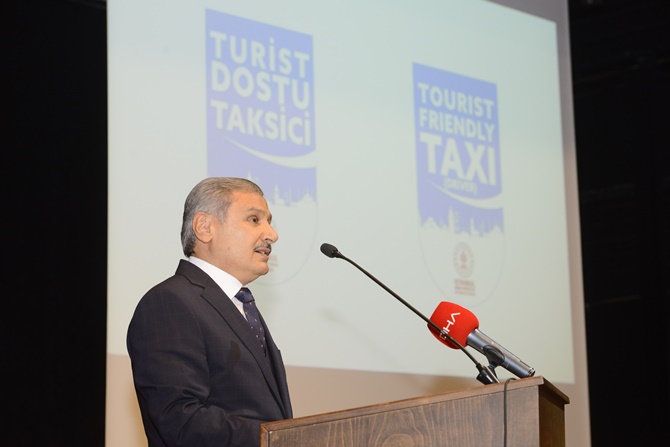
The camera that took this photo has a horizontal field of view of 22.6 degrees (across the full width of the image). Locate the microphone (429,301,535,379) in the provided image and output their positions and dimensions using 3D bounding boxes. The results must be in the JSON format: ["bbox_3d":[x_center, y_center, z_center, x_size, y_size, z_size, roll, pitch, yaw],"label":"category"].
[{"bbox_3d":[0.334,0.272,3.750,0.264,0.091,0.091,32,-1,16],"label":"microphone"}]

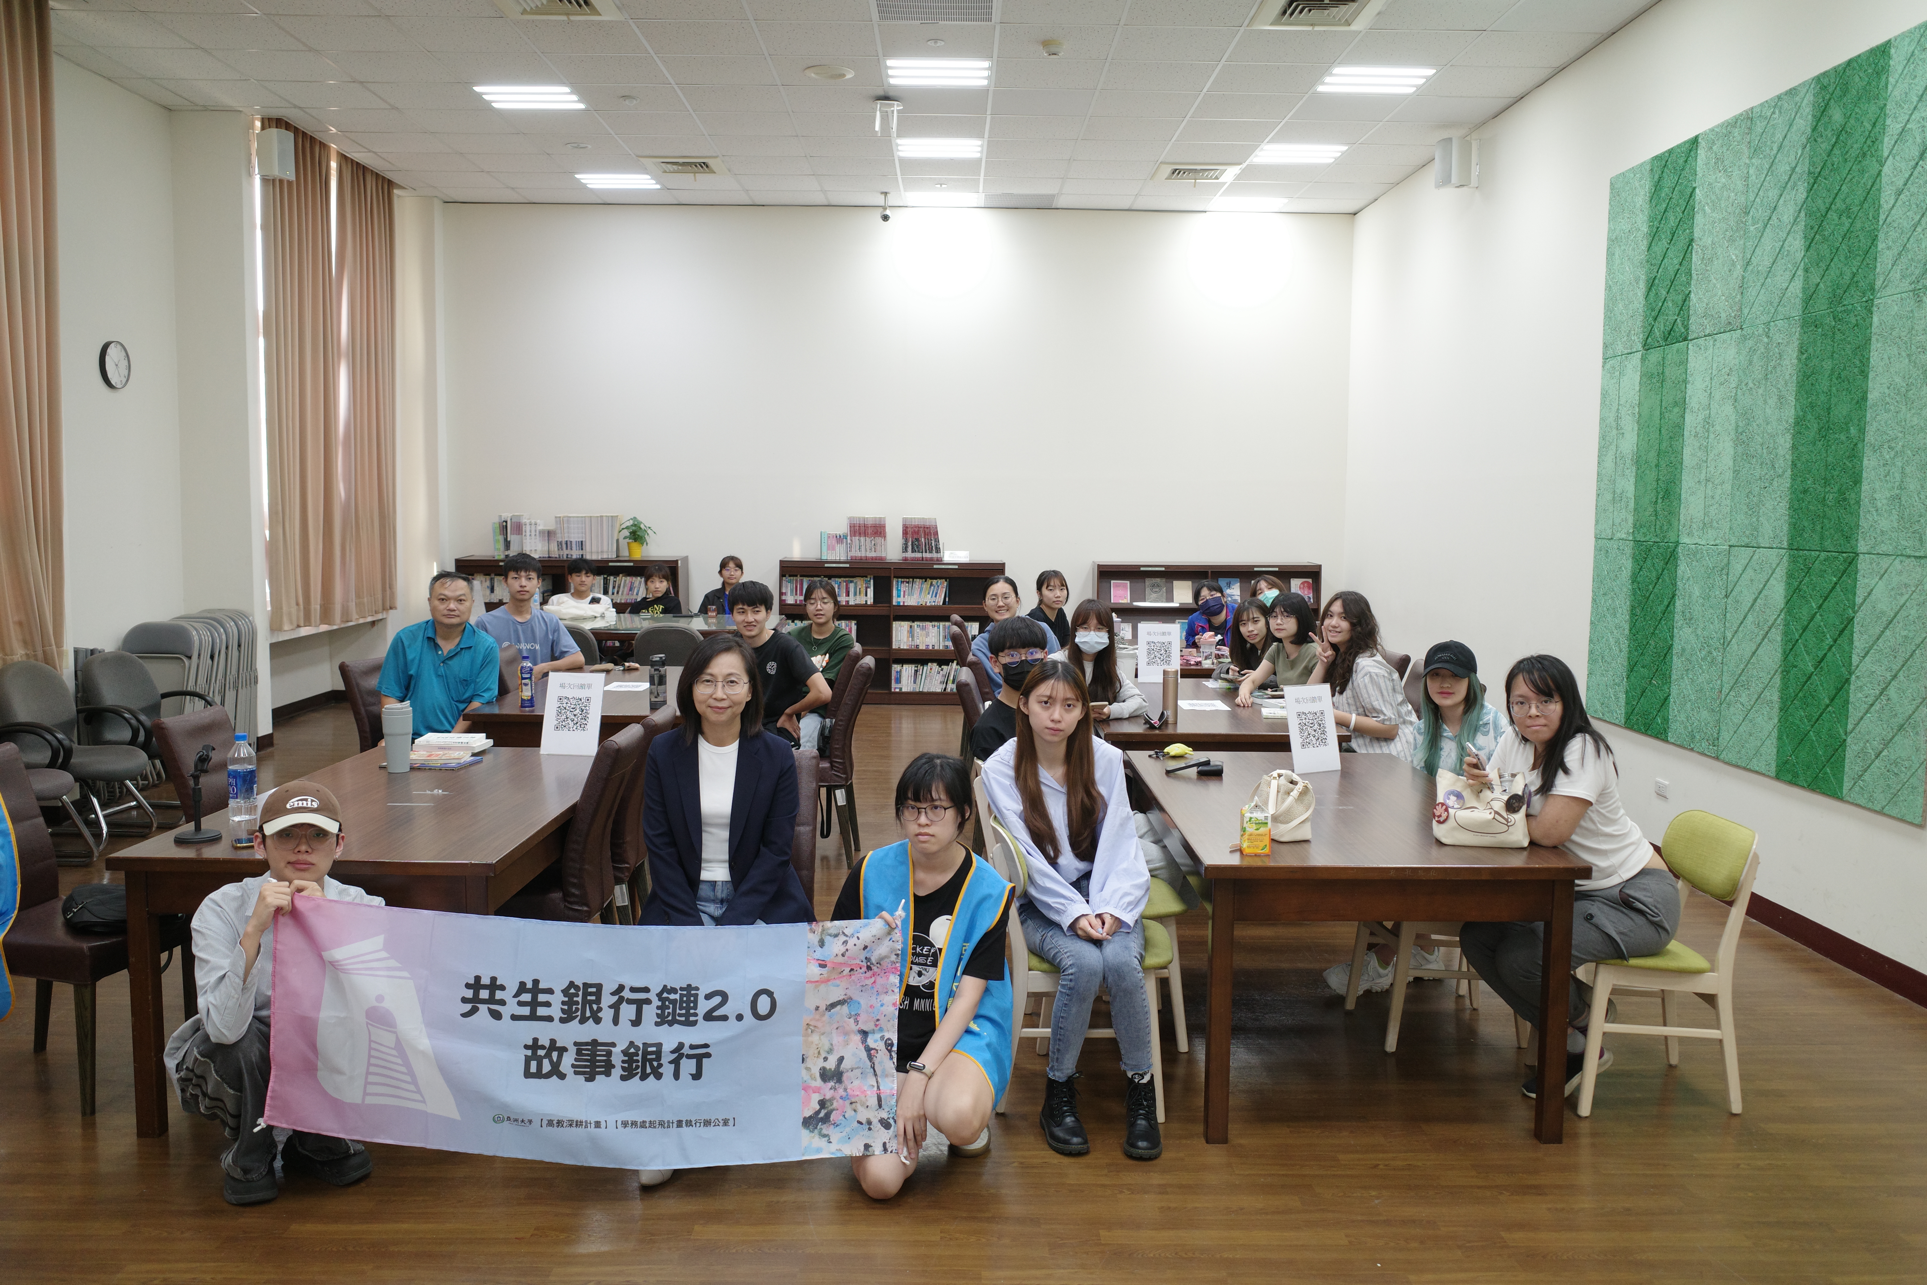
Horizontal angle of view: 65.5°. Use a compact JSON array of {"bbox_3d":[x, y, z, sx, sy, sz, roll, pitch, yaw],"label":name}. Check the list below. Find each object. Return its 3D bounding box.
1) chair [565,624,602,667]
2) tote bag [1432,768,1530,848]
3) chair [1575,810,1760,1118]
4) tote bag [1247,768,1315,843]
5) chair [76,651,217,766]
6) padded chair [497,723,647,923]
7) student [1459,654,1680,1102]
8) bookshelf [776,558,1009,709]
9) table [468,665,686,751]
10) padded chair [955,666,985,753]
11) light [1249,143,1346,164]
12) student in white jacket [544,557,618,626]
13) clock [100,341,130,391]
[{"bbox_3d":[-2.536,0.276,9.770,0.544,0.851,0.574,0,6,-1],"label":"chair"},{"bbox_3d":[1.417,0.449,4.110,0.253,0.198,0.124,1,6,5],"label":"tote bag"},{"bbox_3d":[1.906,0.884,4.236,0.490,0.780,0.430,0,5,-3],"label":"chair"},{"bbox_3d":[0.904,0.460,4.241,0.180,0.176,0.130,1,6,5],"label":"tote bag"},{"bbox_3d":[-4.062,0.468,7.501,0.590,0.860,0.570,2,6,9],"label":"chair"},{"bbox_3d":[-1.298,0.758,4.655,0.600,0.980,0.450,1,6,0],"label":"padded chair"},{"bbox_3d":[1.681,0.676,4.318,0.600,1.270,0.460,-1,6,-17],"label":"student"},{"bbox_3d":[-0.573,-0.090,12.163,1.802,1.143,0.376,1,6,0],"label":"bookshelf"},{"bbox_3d":[-1.620,0.607,7.330,1.020,0.761,1.760,1,6,1],"label":"table"},{"bbox_3d":[0.260,0.619,6.261,0.600,0.980,0.450,1,6,0],"label":"padded chair"},{"bbox_3d":[2.296,-3.327,10.173,0.600,0.070,0.600,1,6,-1],"label":"light"},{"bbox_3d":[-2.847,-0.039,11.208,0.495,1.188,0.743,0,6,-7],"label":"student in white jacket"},{"bbox_3d":[-4.852,-1.586,8.563,0.044,0.282,0.282,0,6,-1],"label":"clock"}]

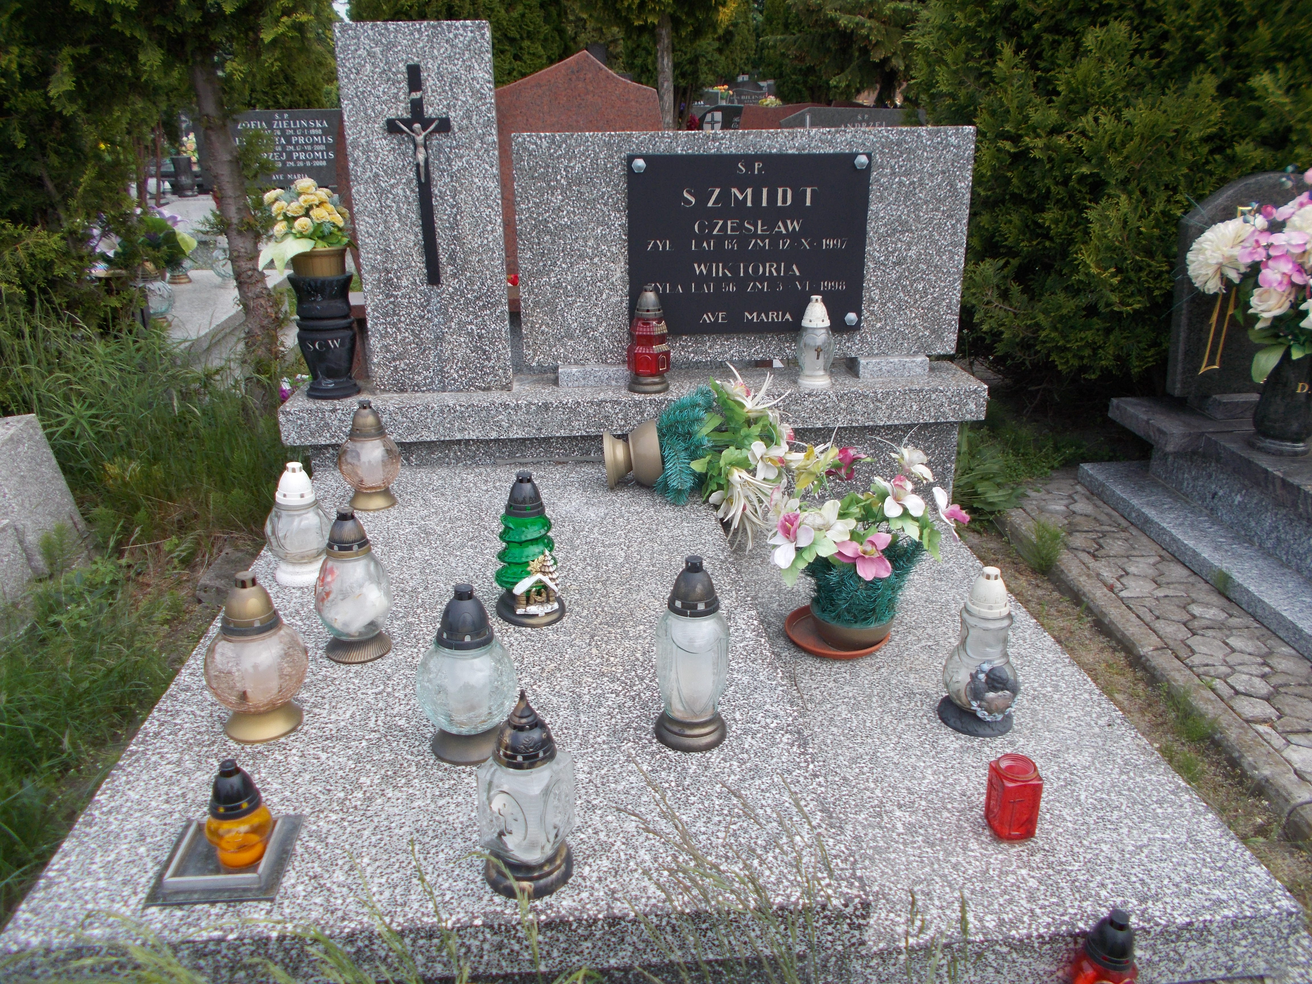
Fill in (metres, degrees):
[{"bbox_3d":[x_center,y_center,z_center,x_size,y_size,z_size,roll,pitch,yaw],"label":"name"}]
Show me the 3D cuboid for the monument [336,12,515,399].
[{"bbox_3d":[-0.638,-0.779,2.793,0.403,0.993,0.100,-2,21,-4],"label":"monument"}]

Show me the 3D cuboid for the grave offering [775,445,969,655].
[{"bbox_3d":[0.477,0.118,2.202,0.407,0.412,0.359,-2,20,-4],"label":"grave offering"}]

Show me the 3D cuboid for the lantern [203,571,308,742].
[{"bbox_3d":[-0.670,0.264,1.636,0.157,0.270,0.157,-2,21,-4],"label":"lantern"}]

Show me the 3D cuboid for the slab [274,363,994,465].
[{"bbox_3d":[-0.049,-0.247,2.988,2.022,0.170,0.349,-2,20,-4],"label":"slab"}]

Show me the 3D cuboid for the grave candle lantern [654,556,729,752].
[{"bbox_3d":[0.057,0.251,1.585,0.118,0.316,0.118,-2,20,-4],"label":"grave candle lantern"}]

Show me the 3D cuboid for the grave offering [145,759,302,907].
[{"bbox_3d":[-0.595,0.432,1.346,0.164,0.163,0.168,-2,21,-4],"label":"grave offering"}]

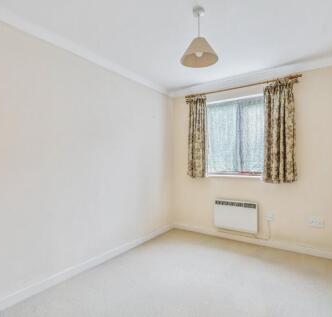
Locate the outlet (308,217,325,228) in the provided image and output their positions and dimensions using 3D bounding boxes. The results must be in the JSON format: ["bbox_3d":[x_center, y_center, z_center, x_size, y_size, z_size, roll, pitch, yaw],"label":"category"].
[{"bbox_3d":[1.804,0.767,2.518,0.150,0.092,0.012,-1,-1,34],"label":"outlet"}]

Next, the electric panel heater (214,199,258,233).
[{"bbox_3d":[0.997,0.816,3.006,0.595,0.410,0.090,-1,-1,34],"label":"electric panel heater"}]

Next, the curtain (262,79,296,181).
[{"bbox_3d":[1.436,-0.328,2.681,0.360,1.250,0.105,-1,-1,34],"label":"curtain"}]

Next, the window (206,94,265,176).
[{"bbox_3d":[1.038,-0.311,3.103,0.910,1.150,0.100,-1,-1,34],"label":"window"}]

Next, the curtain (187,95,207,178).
[{"bbox_3d":[0.479,-0.330,3.315,0.315,1.240,0.105,-1,-1,34],"label":"curtain"}]

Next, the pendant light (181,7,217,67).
[{"bbox_3d":[0.259,-0.966,1.647,0.296,0.410,0.296,0,-1,0],"label":"pendant light"}]

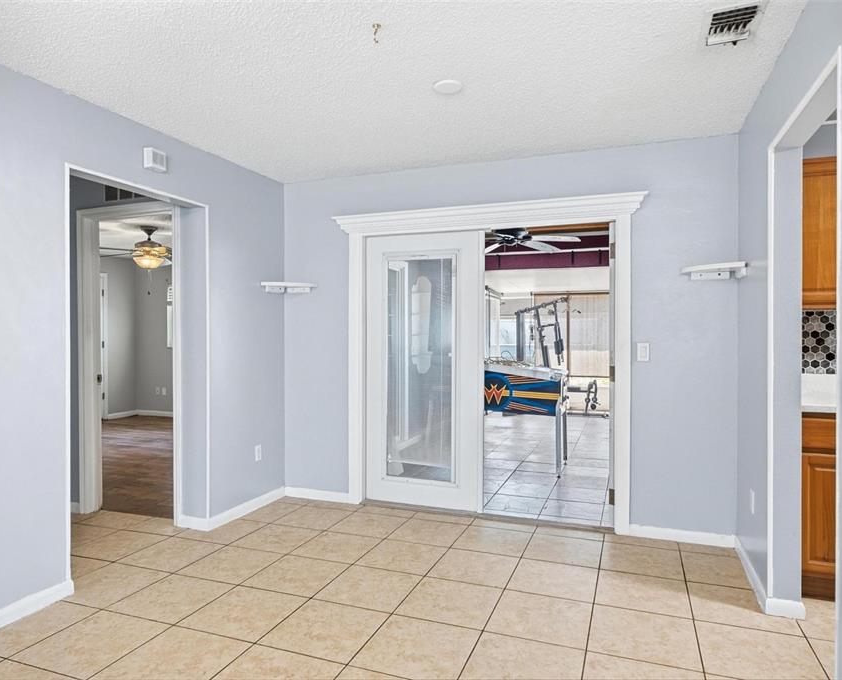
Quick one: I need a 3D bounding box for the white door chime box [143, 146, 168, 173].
[{"bbox_3d":[-1.505,-1.025,3.063,0.060,0.110,0.098,0,1,22],"label":"white door chime box"}]

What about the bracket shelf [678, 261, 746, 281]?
[{"bbox_3d":[1.690,-0.393,3.106,0.300,0.084,0.260,0,1,19],"label":"bracket shelf"}]

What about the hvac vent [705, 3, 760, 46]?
[{"bbox_3d":[1.175,-1.182,2.046,0.170,0.030,0.250,0,1,22],"label":"hvac vent"}]

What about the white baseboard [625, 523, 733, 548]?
[{"bbox_3d":[1.590,1.198,3.291,0.582,0.075,0.018,0,1,19],"label":"white baseboard"}]

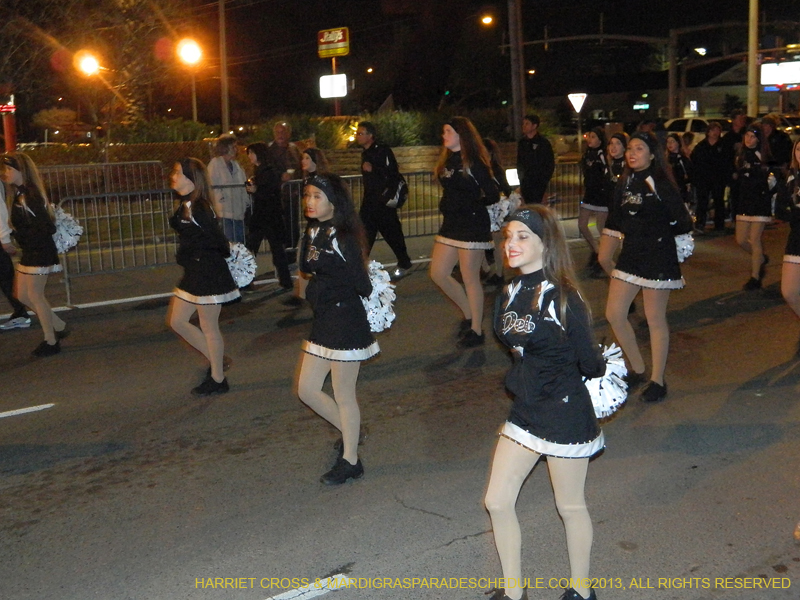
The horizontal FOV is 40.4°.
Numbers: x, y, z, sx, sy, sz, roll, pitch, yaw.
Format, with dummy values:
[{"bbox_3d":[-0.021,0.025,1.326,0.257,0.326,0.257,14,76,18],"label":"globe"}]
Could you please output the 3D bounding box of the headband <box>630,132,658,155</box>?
[{"bbox_3d":[1.519,-0.966,6.750,0.165,0.120,0.160,-10,13,-36],"label":"headband"}]

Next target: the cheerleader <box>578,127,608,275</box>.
[{"bbox_3d":[2.178,-1.108,12.100,0.390,1.620,0.410,-10,13,-36],"label":"cheerleader"}]

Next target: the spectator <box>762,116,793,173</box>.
[{"bbox_3d":[4.799,-1.550,14.172,0.520,1.690,0.360,7,13,37],"label":"spectator"}]

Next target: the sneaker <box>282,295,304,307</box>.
[{"bbox_3d":[-1.062,0.005,10.779,0.260,0.110,0.100,-9,13,-37],"label":"sneaker"}]

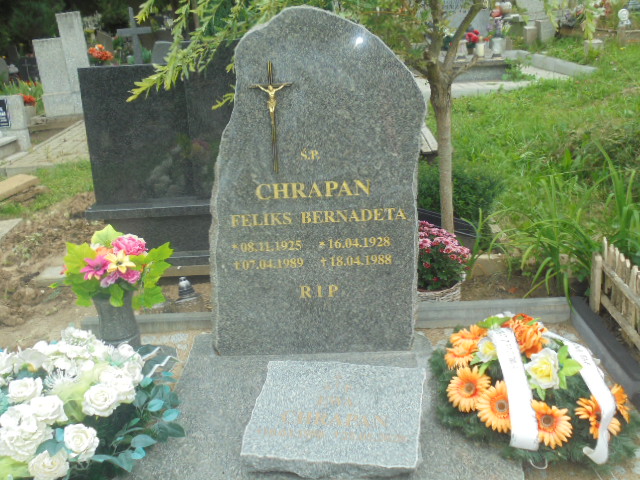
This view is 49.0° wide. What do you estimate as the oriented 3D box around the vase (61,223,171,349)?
[{"bbox_3d":[-0.705,0.182,2.430,0.355,0.450,0.320,-7,16,-17],"label":"vase"}]

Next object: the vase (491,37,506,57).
[{"bbox_3d":[2.165,-2.334,8.500,0.172,0.225,0.172,1,16,14],"label":"vase"}]

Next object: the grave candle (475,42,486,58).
[{"bbox_3d":[2.102,-2.481,9.200,0.125,0.205,0.125,2,18,12],"label":"grave candle"}]

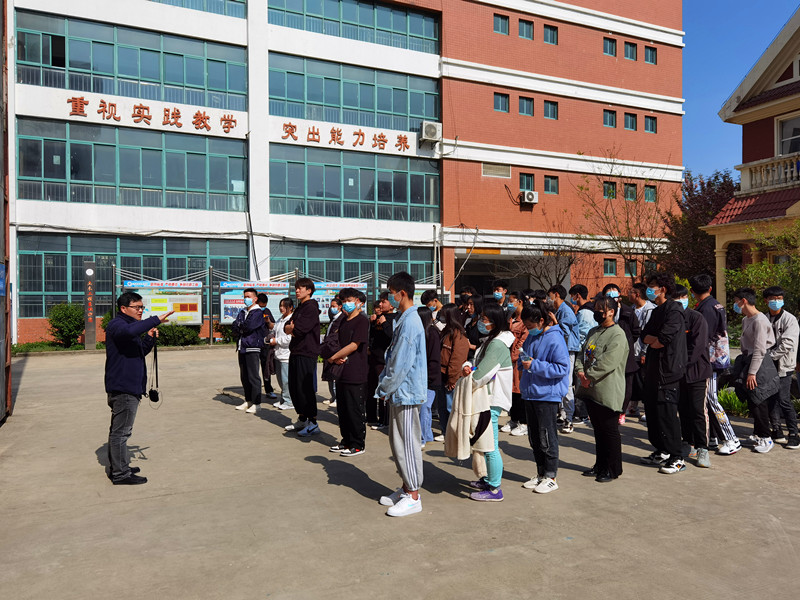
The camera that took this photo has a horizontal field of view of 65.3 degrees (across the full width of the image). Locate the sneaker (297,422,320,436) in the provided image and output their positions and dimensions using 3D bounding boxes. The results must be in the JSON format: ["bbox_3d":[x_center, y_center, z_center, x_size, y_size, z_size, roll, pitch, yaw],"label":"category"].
[{"bbox_3d":[-1.077,1.540,7.405,0.290,0.120,0.110,0,0,-32],"label":"sneaker"}]

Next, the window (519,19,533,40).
[{"bbox_3d":[5.860,-12.487,28.863,0.835,0.841,0.120,0,1,-24],"label":"window"}]

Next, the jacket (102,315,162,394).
[{"bbox_3d":[-2.400,0.489,5.599,0.470,0.760,0.540,0,1,-20],"label":"jacket"}]

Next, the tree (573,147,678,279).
[{"bbox_3d":[9.921,-2.606,27.700,4.200,7.939,3.800,0,0,-11],"label":"tree"}]

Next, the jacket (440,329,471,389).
[{"bbox_3d":[0.619,0.625,6.900,0.320,0.630,0.450,0,0,-23],"label":"jacket"}]

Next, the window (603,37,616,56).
[{"bbox_3d":[11.050,-13.300,32.900,0.880,0.920,0.140,0,0,-24],"label":"window"}]

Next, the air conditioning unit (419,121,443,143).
[{"bbox_3d":[1.430,-7.690,28.540,0.960,0.760,0.370,0,0,-24],"label":"air conditioning unit"}]

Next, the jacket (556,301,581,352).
[{"bbox_3d":[1.997,0.324,7.620,0.340,0.640,0.500,0,0,-18],"label":"jacket"}]

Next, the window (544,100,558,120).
[{"bbox_3d":[7.373,-9.248,30.489,0.821,0.851,0.150,0,0,-24],"label":"window"}]

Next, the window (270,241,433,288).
[{"bbox_3d":[-1.746,-0.928,26.436,7.645,2.845,0.200,0,0,-24],"label":"window"}]

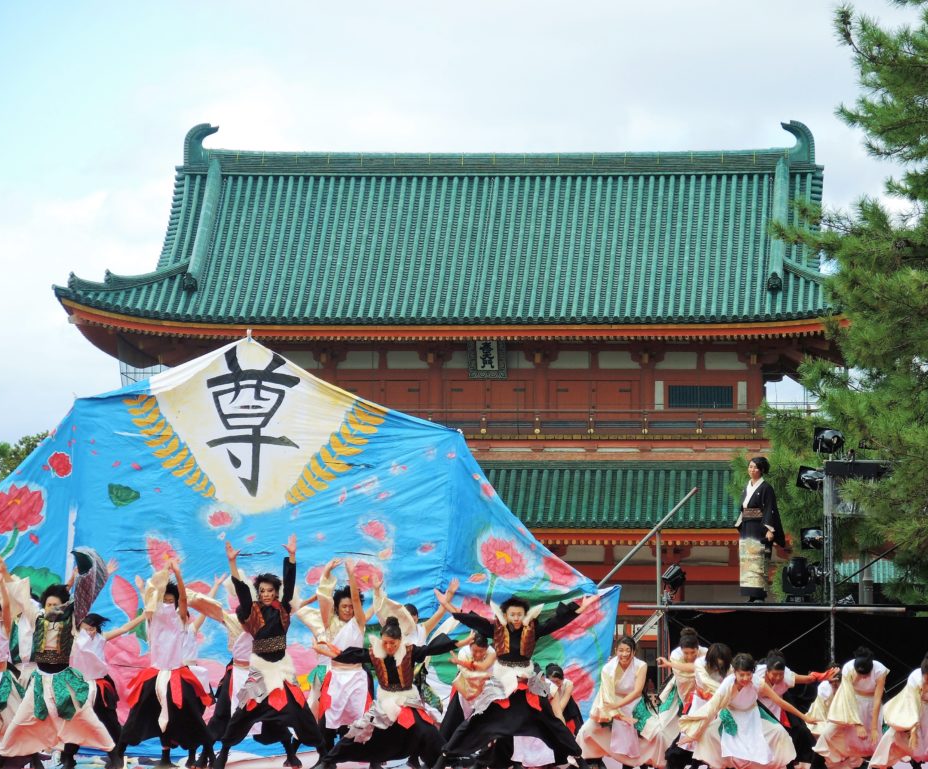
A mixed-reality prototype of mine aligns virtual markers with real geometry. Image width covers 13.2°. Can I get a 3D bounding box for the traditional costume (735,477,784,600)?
[{"bbox_3d":[3.230,1.675,43.600,0.550,1.340,0.370,-3,-5,37],"label":"traditional costume"}]

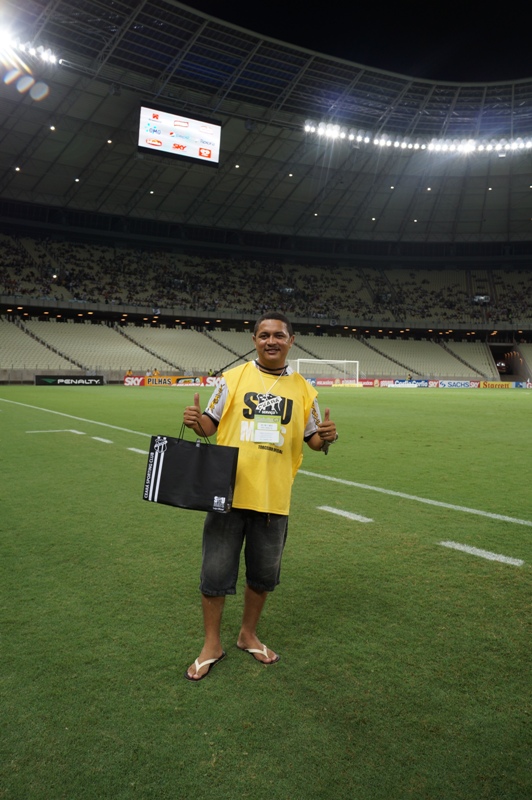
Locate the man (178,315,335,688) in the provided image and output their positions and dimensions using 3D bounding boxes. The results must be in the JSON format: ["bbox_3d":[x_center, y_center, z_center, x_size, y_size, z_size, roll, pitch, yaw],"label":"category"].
[{"bbox_3d":[-0.026,0.412,2.844,0.710,1.690,0.470,1,3,-2],"label":"man"}]

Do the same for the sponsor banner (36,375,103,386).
[{"bbox_3d":[-15.379,-1.592,47.265,5.289,0.820,0.200,-1,3,-35],"label":"sponsor banner"}]

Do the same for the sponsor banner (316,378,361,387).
[{"bbox_3d":[7.470,-1.777,62.250,5.977,0.863,0.200,-1,3,-35],"label":"sponsor banner"}]

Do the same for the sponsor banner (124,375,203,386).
[{"bbox_3d":[-8.602,-1.621,50.847,7.223,0.863,0.200,-1,3,-35],"label":"sponsor banner"}]

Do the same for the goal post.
[{"bbox_3d":[5.466,-2.417,57.197,7.500,2.520,1.650,-1,3,-35],"label":"goal post"}]

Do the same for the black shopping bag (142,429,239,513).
[{"bbox_3d":[-0.331,0.313,2.664,0.395,0.330,0.100,8,3,14],"label":"black shopping bag"}]

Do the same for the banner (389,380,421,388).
[{"bbox_3d":[15.606,-1.839,67.453,5.442,0.863,0.200,-1,3,-35],"label":"banner"}]

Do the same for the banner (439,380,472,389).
[{"bbox_3d":[22.659,-1.890,71.887,6.150,0.863,0.200,-1,3,-35],"label":"banner"}]

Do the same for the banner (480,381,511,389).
[{"bbox_3d":[29.159,-1.936,75.929,6.827,0.863,0.200,-1,3,-35],"label":"banner"}]

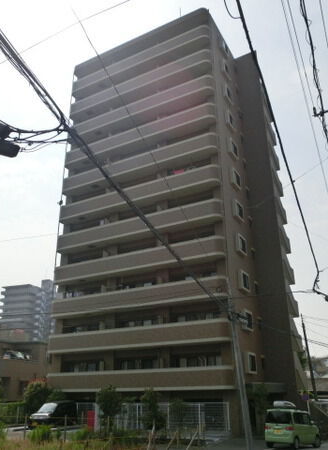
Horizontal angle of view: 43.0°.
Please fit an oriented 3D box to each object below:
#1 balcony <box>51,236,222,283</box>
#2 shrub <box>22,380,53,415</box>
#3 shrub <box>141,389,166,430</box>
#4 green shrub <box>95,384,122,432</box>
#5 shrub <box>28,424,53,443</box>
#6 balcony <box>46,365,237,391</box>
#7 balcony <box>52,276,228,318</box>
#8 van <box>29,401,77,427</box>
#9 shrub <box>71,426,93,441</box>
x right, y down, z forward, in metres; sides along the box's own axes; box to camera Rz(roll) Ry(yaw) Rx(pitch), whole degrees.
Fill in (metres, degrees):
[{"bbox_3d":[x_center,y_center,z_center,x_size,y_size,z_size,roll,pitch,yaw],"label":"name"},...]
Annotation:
[{"bbox_3d":[-2.286,3.229,33.359,15.100,1.415,1.800,-12,-24,27],"label":"balcony"},{"bbox_3d":[-9.624,13.696,32.329,2.200,3.000,2.100,5,-23,-15],"label":"shrub"},{"bbox_3d":[-0.732,11.818,26.493,1.528,2.617,1.451,0,-23,-2],"label":"shrub"},{"bbox_3d":[-3.630,12.263,27.729,1.720,3.047,1.634,2,-23,-7],"label":"green shrub"},{"bbox_3d":[-5.588,9.438,18.836,1.047,0.730,1.000,5,-24,-14],"label":"shrub"},{"bbox_3d":[-2.013,11.306,30.037,15.300,1.299,1.800,-12,-24,27],"label":"balcony"},{"bbox_3d":[-2.232,5.873,32.439,15.500,1.340,1.600,-12,-26,26],"label":"balcony"},{"bbox_3d":[-8.074,13.782,30.389,1.475,1.870,3.395,-11,-24,24],"label":"van"},{"bbox_3d":[-3.862,9.884,19.725,1.119,0.595,1.000,3,-23,-9],"label":"shrub"}]

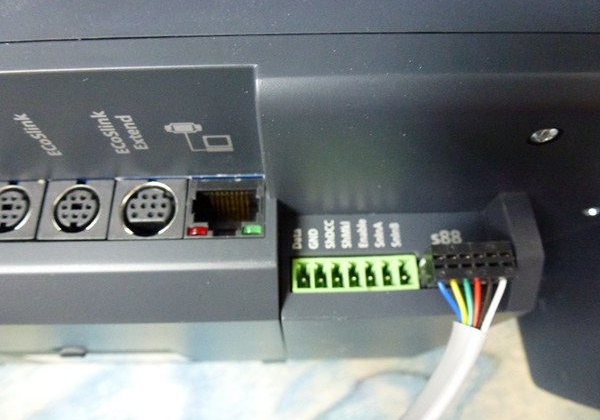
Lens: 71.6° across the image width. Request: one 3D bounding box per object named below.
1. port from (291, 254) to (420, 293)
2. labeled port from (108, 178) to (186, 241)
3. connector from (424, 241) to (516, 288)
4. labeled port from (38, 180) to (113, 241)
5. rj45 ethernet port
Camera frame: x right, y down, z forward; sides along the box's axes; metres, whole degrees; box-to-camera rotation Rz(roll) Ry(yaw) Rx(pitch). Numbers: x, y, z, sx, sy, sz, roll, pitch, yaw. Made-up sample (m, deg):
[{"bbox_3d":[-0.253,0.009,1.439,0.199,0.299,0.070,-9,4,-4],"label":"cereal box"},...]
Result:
[{"bbox_3d":[0.011,0.014,0.089,0.026,0.007,0.008,-1,-20,-2],"label":"port"},{"bbox_3d":[-0.031,0.002,0.089,0.015,0.013,0.011,-1,-20,-2],"label":"labeled port"},{"bbox_3d":[0.033,0.011,0.084,0.016,0.007,0.010,-1,-20,-2],"label":"connector"},{"bbox_3d":[-0.045,0.002,0.088,0.013,0.013,0.011,-1,-20,-2],"label":"labeled port"},{"bbox_3d":[-0.015,0.001,0.090,0.016,0.013,0.012,-1,-20,-2],"label":"rj45 ethernet port"}]

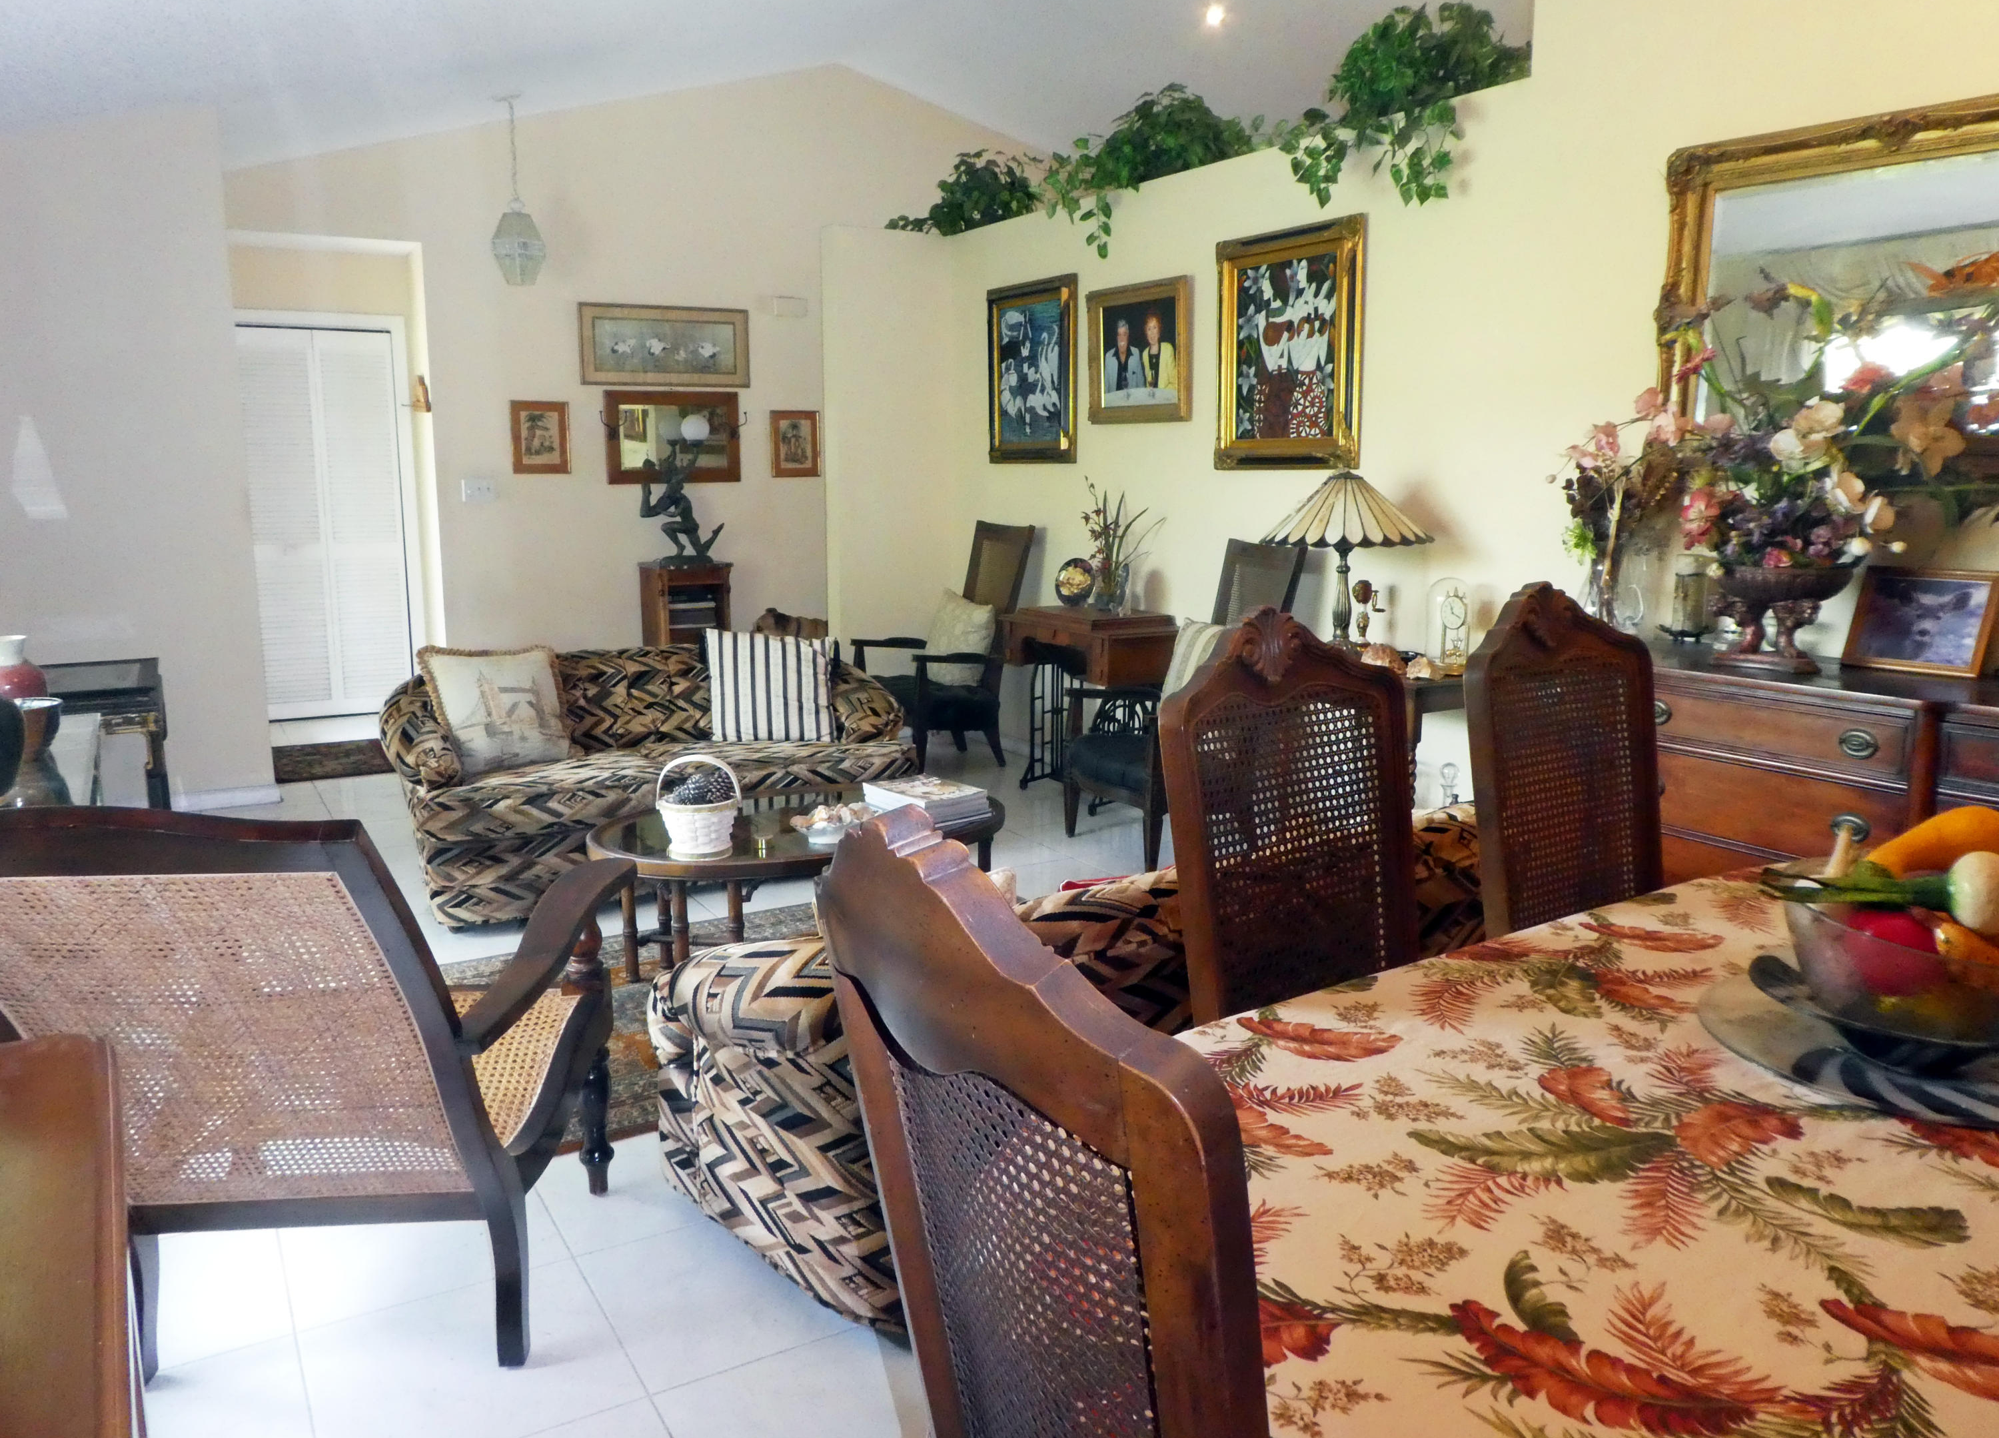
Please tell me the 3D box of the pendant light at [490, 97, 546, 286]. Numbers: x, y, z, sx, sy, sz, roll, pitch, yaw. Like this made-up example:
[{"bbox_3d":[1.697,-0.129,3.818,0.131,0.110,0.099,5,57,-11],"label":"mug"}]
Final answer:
[{"bbox_3d":[-2.266,-2.465,6.488,0.250,0.839,0.250,-6,12,-31],"label":"pendant light"}]

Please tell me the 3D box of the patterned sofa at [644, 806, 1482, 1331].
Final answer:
[{"bbox_3d":[0.165,0.543,2.724,1.710,0.709,0.806,-6,12,-31],"label":"patterned sofa"}]

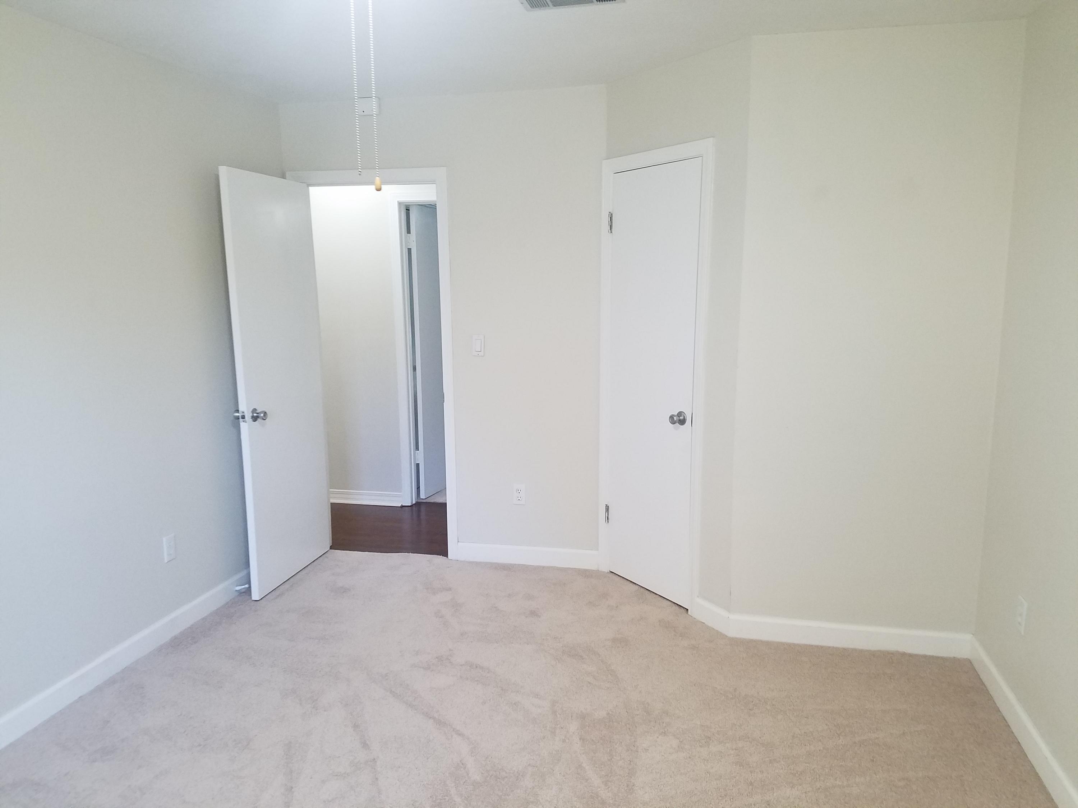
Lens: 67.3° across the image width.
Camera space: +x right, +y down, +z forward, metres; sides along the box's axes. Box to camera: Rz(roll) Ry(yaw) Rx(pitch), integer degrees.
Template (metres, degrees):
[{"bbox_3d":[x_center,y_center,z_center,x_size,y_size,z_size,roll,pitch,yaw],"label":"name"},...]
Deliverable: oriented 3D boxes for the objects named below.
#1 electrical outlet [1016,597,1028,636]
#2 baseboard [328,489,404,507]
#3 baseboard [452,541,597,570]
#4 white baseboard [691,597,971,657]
[{"bbox_3d":[1.632,0.716,2.747,0.009,0.114,0.074,2,10,13],"label":"electrical outlet"},{"bbox_3d":[-1.185,0.640,5.531,0.497,0.100,0.020,2,10,13],"label":"baseboard"},{"bbox_3d":[-0.068,0.813,4.356,0.776,0.105,0.020,2,10,13],"label":"baseboard"},{"bbox_3d":[1.230,0.950,3.476,1.099,0.107,0.175,2,10,13],"label":"white baseboard"}]

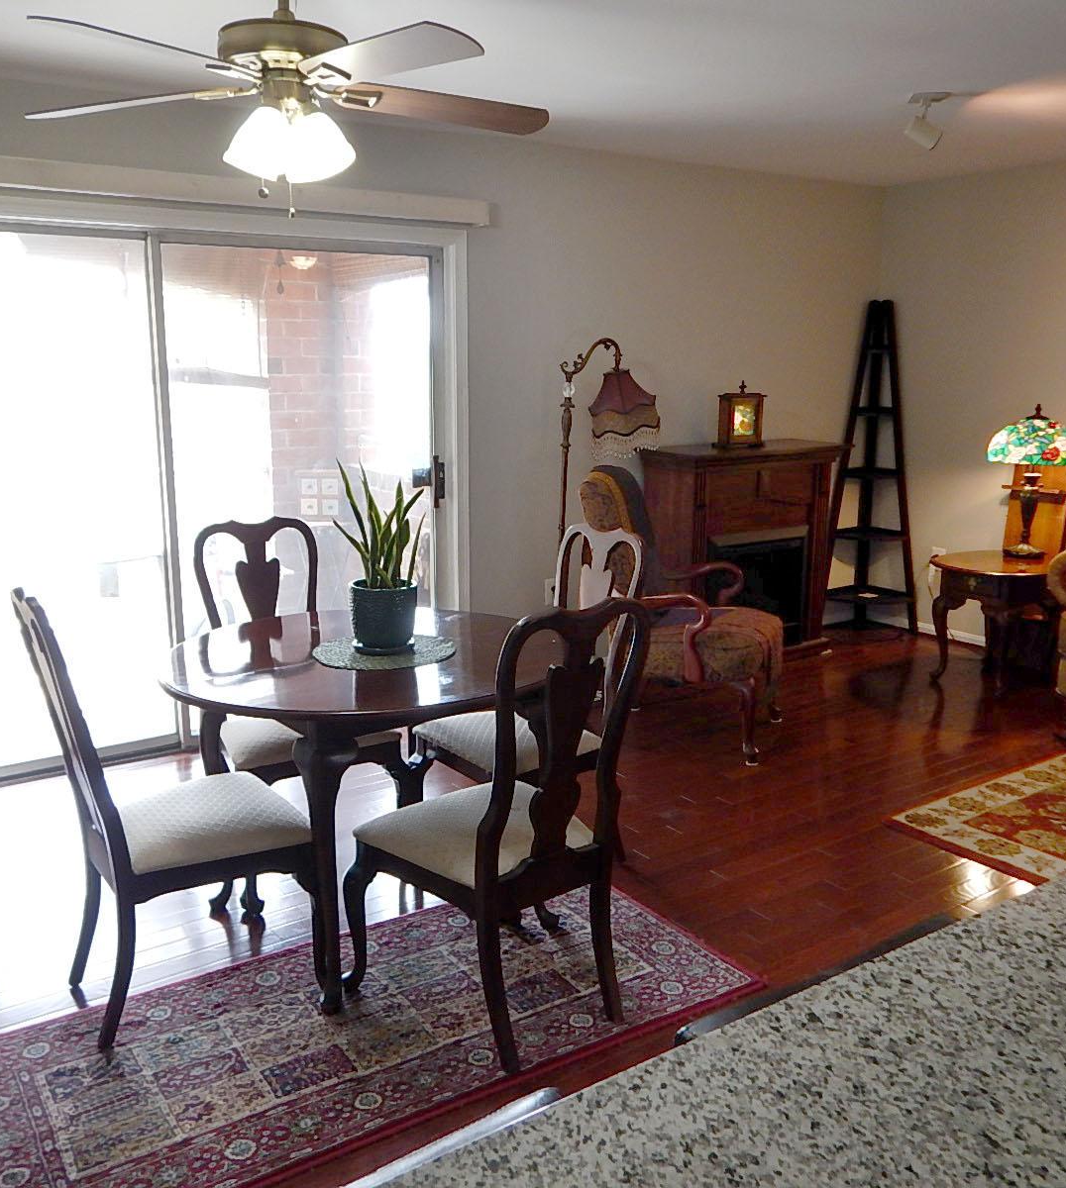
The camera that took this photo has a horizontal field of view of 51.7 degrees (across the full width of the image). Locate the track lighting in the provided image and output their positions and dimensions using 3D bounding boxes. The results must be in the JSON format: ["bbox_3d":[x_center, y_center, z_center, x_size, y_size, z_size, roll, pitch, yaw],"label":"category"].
[{"bbox_3d":[1.442,-1.721,4.032,0.155,0.185,0.120,-8,14,-33],"label":"track lighting"}]

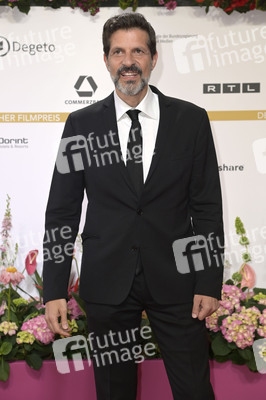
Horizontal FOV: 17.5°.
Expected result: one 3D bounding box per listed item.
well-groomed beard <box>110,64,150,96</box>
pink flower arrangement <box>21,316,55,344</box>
[{"bbox_3d":[-0.008,-0.386,2.800,0.130,0.100,0.095,-1,5,5],"label":"well-groomed beard"},{"bbox_3d":[-0.351,0.479,3.200,0.132,0.115,0.120,0,3,0],"label":"pink flower arrangement"}]

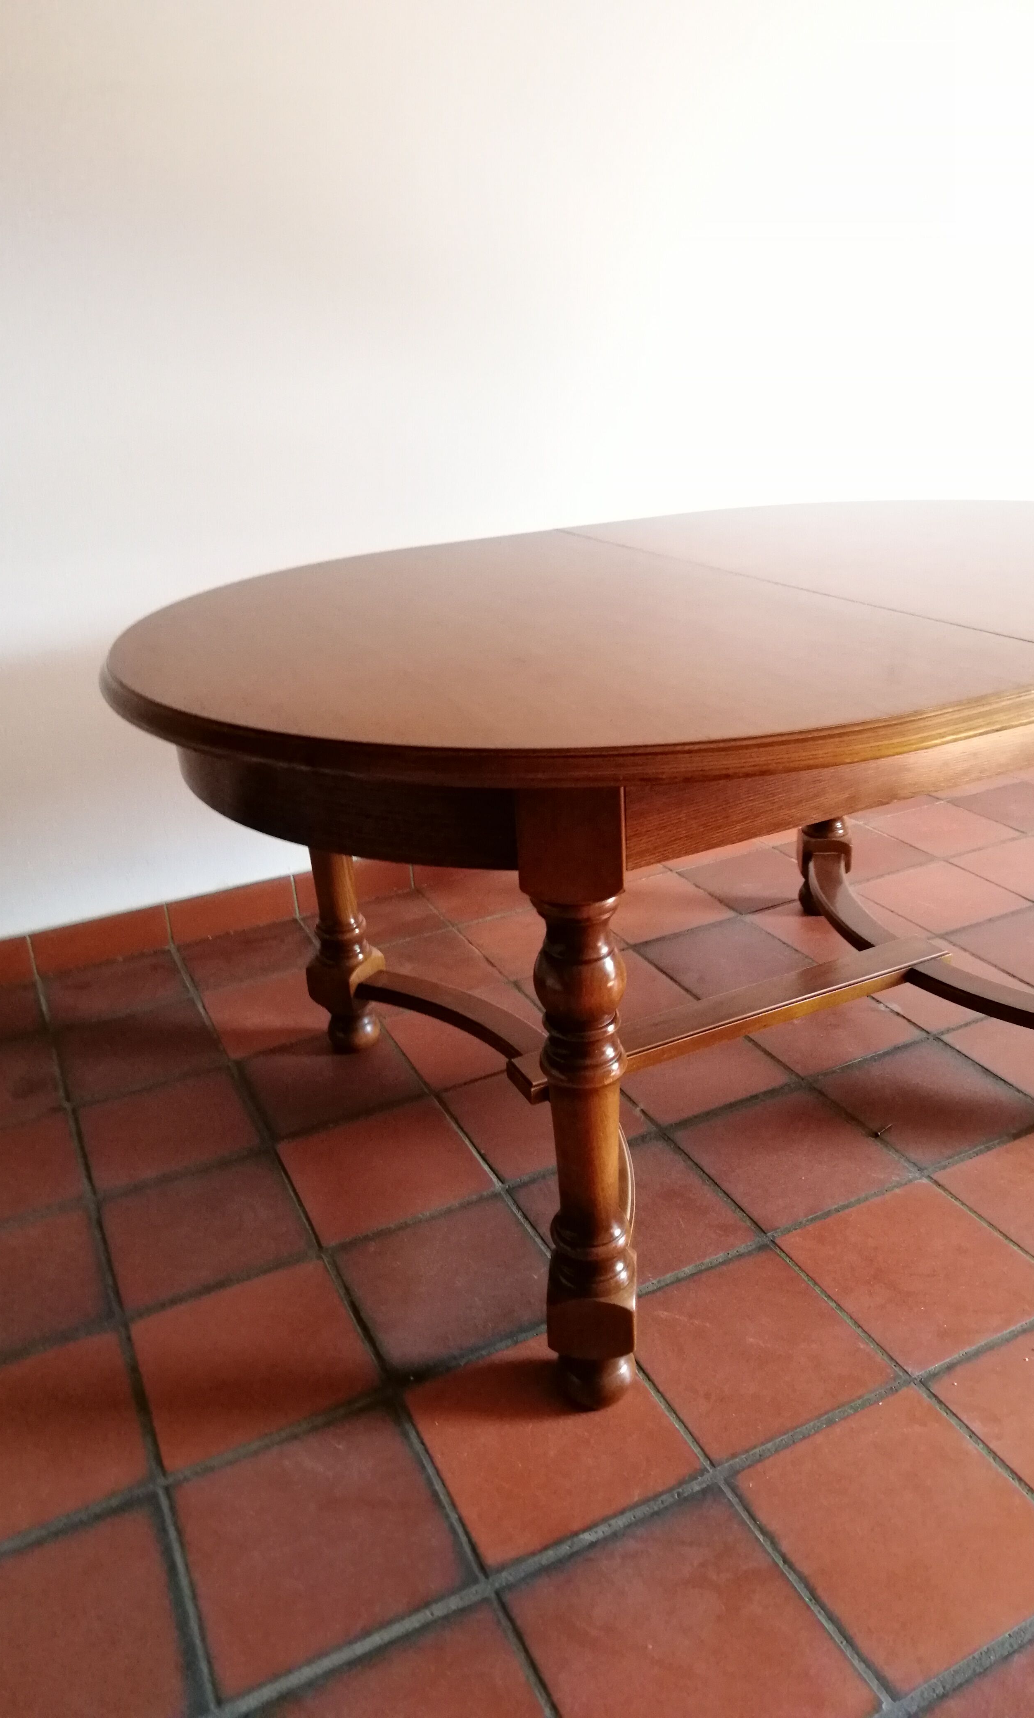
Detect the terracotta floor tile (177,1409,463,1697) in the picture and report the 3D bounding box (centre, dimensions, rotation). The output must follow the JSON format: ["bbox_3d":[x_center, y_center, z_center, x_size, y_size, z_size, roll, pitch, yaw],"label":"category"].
[{"bbox_3d":[-0.196,0.659,1.154,0.235,0.015,0.235,-13,25,-22],"label":"terracotta floor tile"}]

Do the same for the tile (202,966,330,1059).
[{"bbox_3d":[-0.408,0.266,2.106,0.239,0.015,0.244,-13,25,-22],"label":"tile"}]

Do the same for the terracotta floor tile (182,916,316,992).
[{"bbox_3d":[-0.509,0.186,2.303,0.238,0.015,0.210,-13,25,-22],"label":"terracotta floor tile"}]

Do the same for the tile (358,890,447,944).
[{"bbox_3d":[-0.280,0.129,2.400,0.235,0.015,0.200,-13,25,-22],"label":"tile"}]

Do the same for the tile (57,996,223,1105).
[{"bbox_3d":[-0.636,0.322,1.998,0.235,0.015,0.235,-13,25,-22],"label":"tile"}]

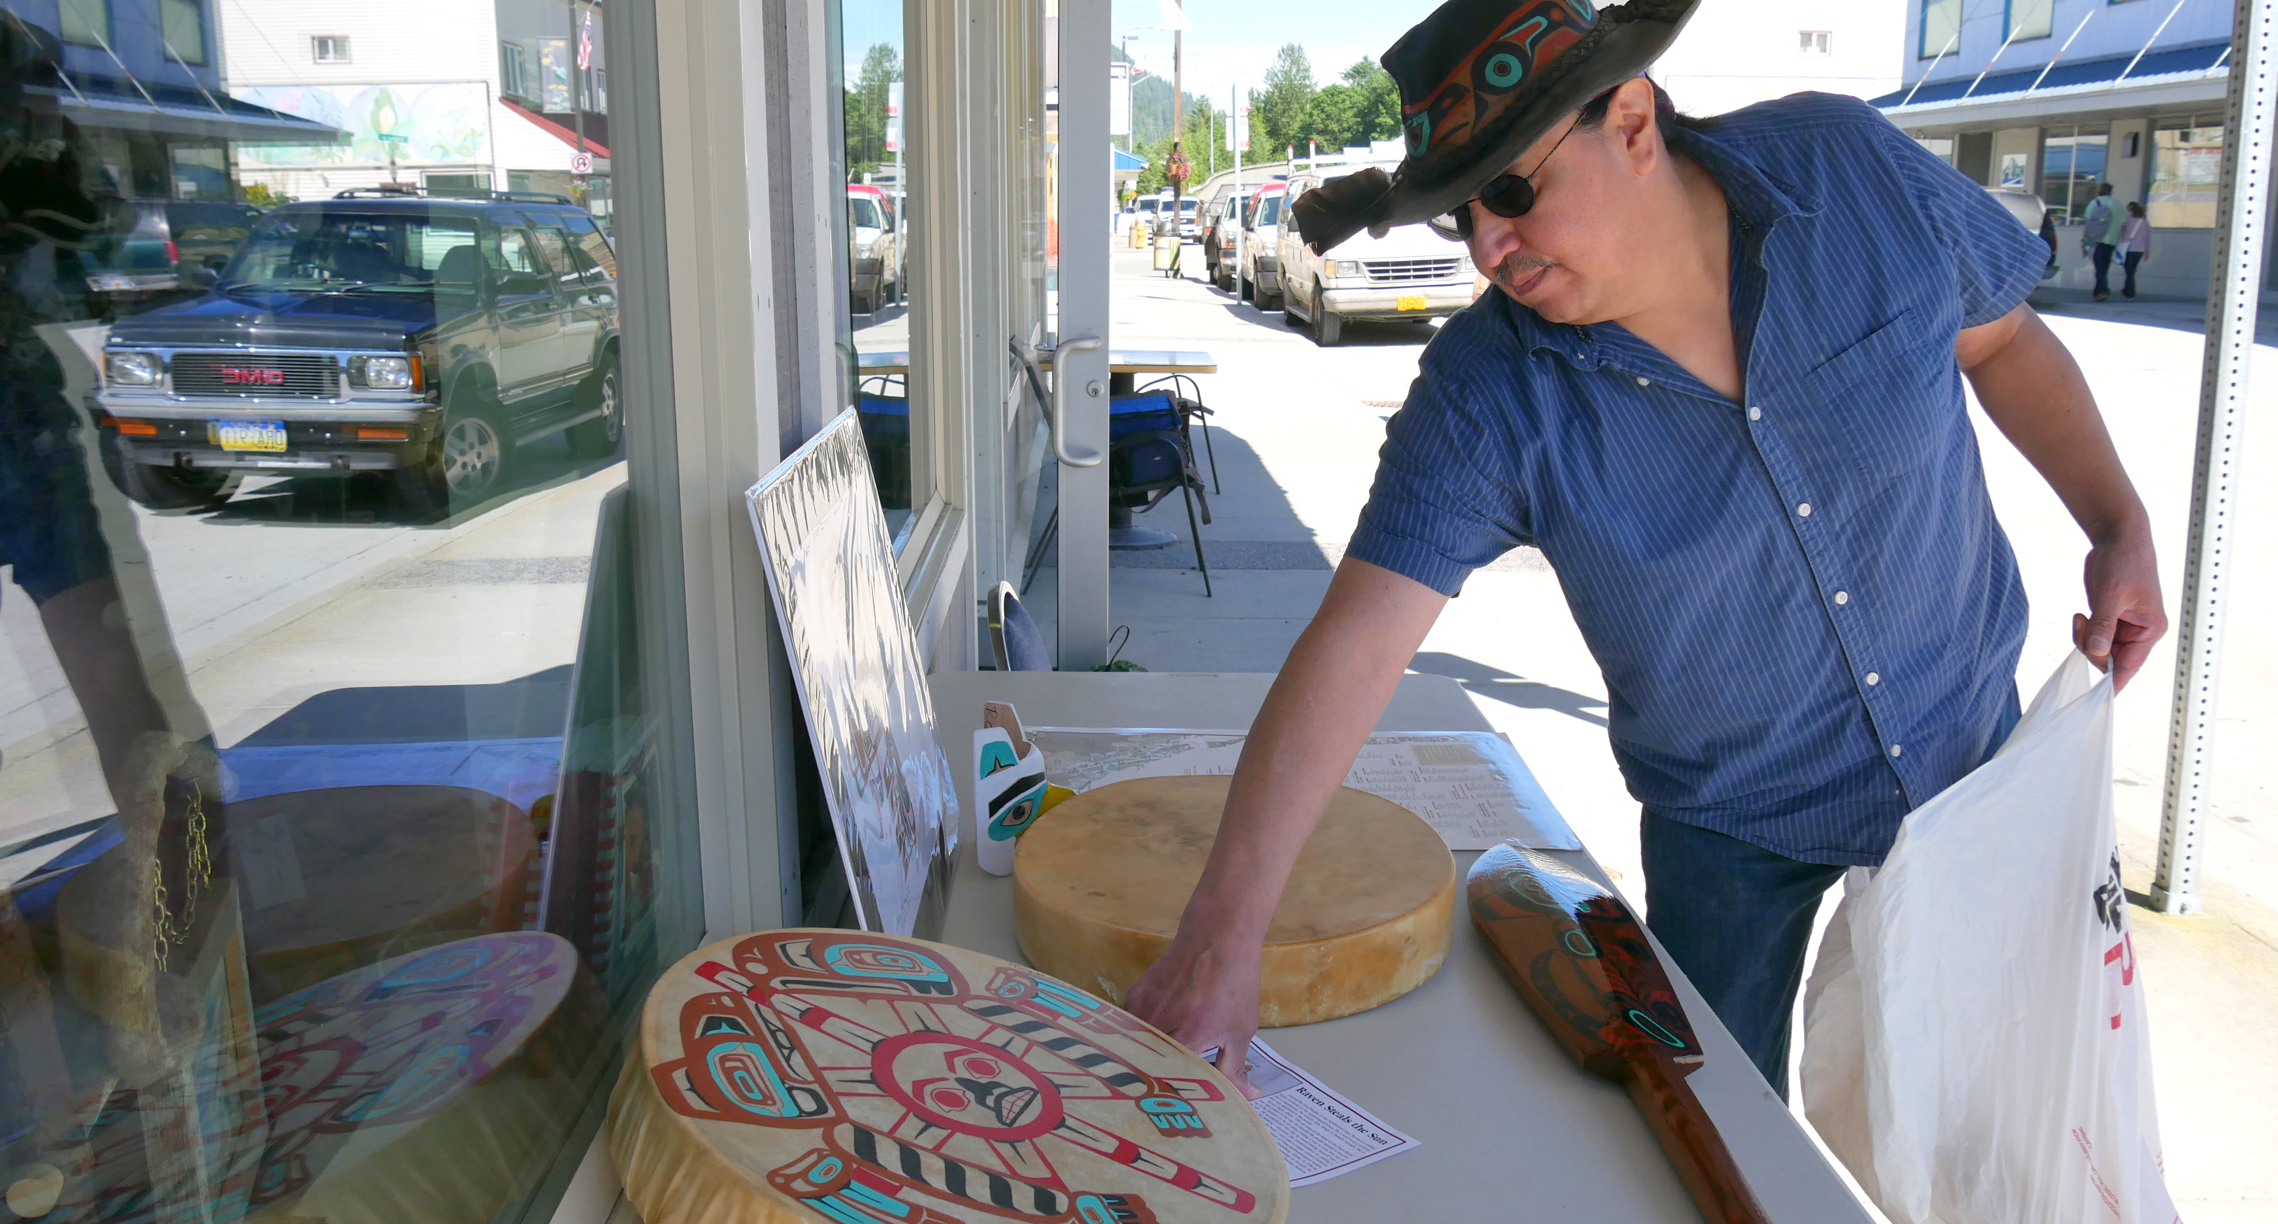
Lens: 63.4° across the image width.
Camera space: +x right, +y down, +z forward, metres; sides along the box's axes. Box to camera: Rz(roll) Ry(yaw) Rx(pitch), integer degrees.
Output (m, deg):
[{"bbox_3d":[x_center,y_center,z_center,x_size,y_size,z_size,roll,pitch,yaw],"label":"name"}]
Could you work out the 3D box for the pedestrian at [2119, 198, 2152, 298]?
[{"bbox_3d":[15.823,-5.739,29.276,0.500,1.530,0.360,4,13,16],"label":"pedestrian"}]

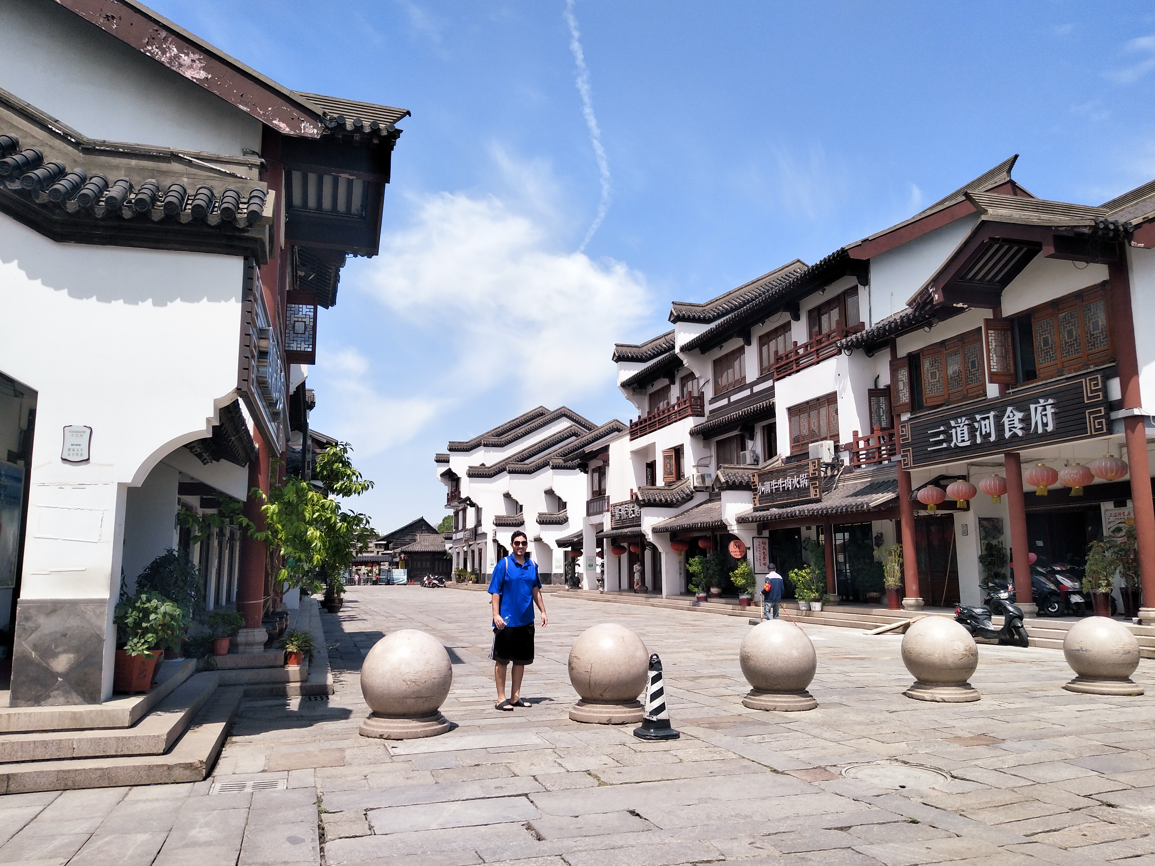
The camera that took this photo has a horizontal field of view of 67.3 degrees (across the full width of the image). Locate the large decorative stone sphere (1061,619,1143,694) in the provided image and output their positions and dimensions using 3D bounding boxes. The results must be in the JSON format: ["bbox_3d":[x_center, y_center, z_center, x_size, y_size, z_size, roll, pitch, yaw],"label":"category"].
[{"bbox_3d":[6.330,2.661,10.486,0.804,0.886,0.804,0,-9,0],"label":"large decorative stone sphere"}]

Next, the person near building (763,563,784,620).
[{"bbox_3d":[4.533,3.816,20.179,0.520,1.548,0.360,0,-9,0],"label":"person near building"}]

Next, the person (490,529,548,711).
[{"bbox_3d":[-0.643,1.978,9.341,0.550,1.846,0.380,4,-10,-27],"label":"person"}]

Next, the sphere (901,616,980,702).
[{"bbox_3d":[4.163,2.574,9.965,0.804,0.886,0.804,0,-9,0],"label":"sphere"}]

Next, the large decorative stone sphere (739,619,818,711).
[{"bbox_3d":[2.167,2.475,9.358,0.804,0.886,0.804,0,-9,0],"label":"large decorative stone sphere"}]

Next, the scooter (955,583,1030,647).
[{"bbox_3d":[8.110,3.546,16.946,0.680,1.120,1.780,3,-9,-23],"label":"scooter"}]

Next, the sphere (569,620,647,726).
[{"bbox_3d":[0.314,2.354,8.614,0.804,0.886,0.804,0,-9,0],"label":"sphere"}]

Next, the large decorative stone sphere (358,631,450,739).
[{"bbox_3d":[-1.540,2.228,7.829,0.804,0.886,0.804,0,-9,0],"label":"large decorative stone sphere"}]

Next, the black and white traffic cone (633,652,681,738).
[{"bbox_3d":[0.697,2.316,7.710,0.370,0.688,0.370,1,-9,-12],"label":"black and white traffic cone"}]

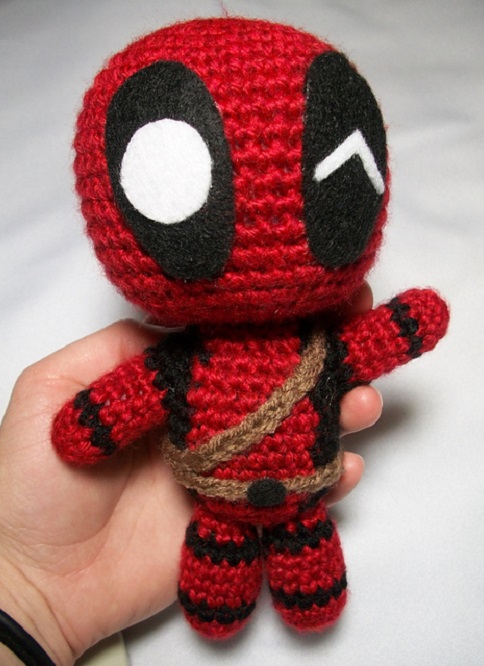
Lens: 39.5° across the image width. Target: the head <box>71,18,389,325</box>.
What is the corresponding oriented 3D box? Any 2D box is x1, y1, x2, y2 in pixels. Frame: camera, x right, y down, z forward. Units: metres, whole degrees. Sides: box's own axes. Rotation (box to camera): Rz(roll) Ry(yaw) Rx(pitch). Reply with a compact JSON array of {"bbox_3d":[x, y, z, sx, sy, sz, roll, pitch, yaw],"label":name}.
[{"bbox_3d":[-0.003,-0.045,0.200,0.091,0.086,0.089,-8,13,-11],"label":"head"}]

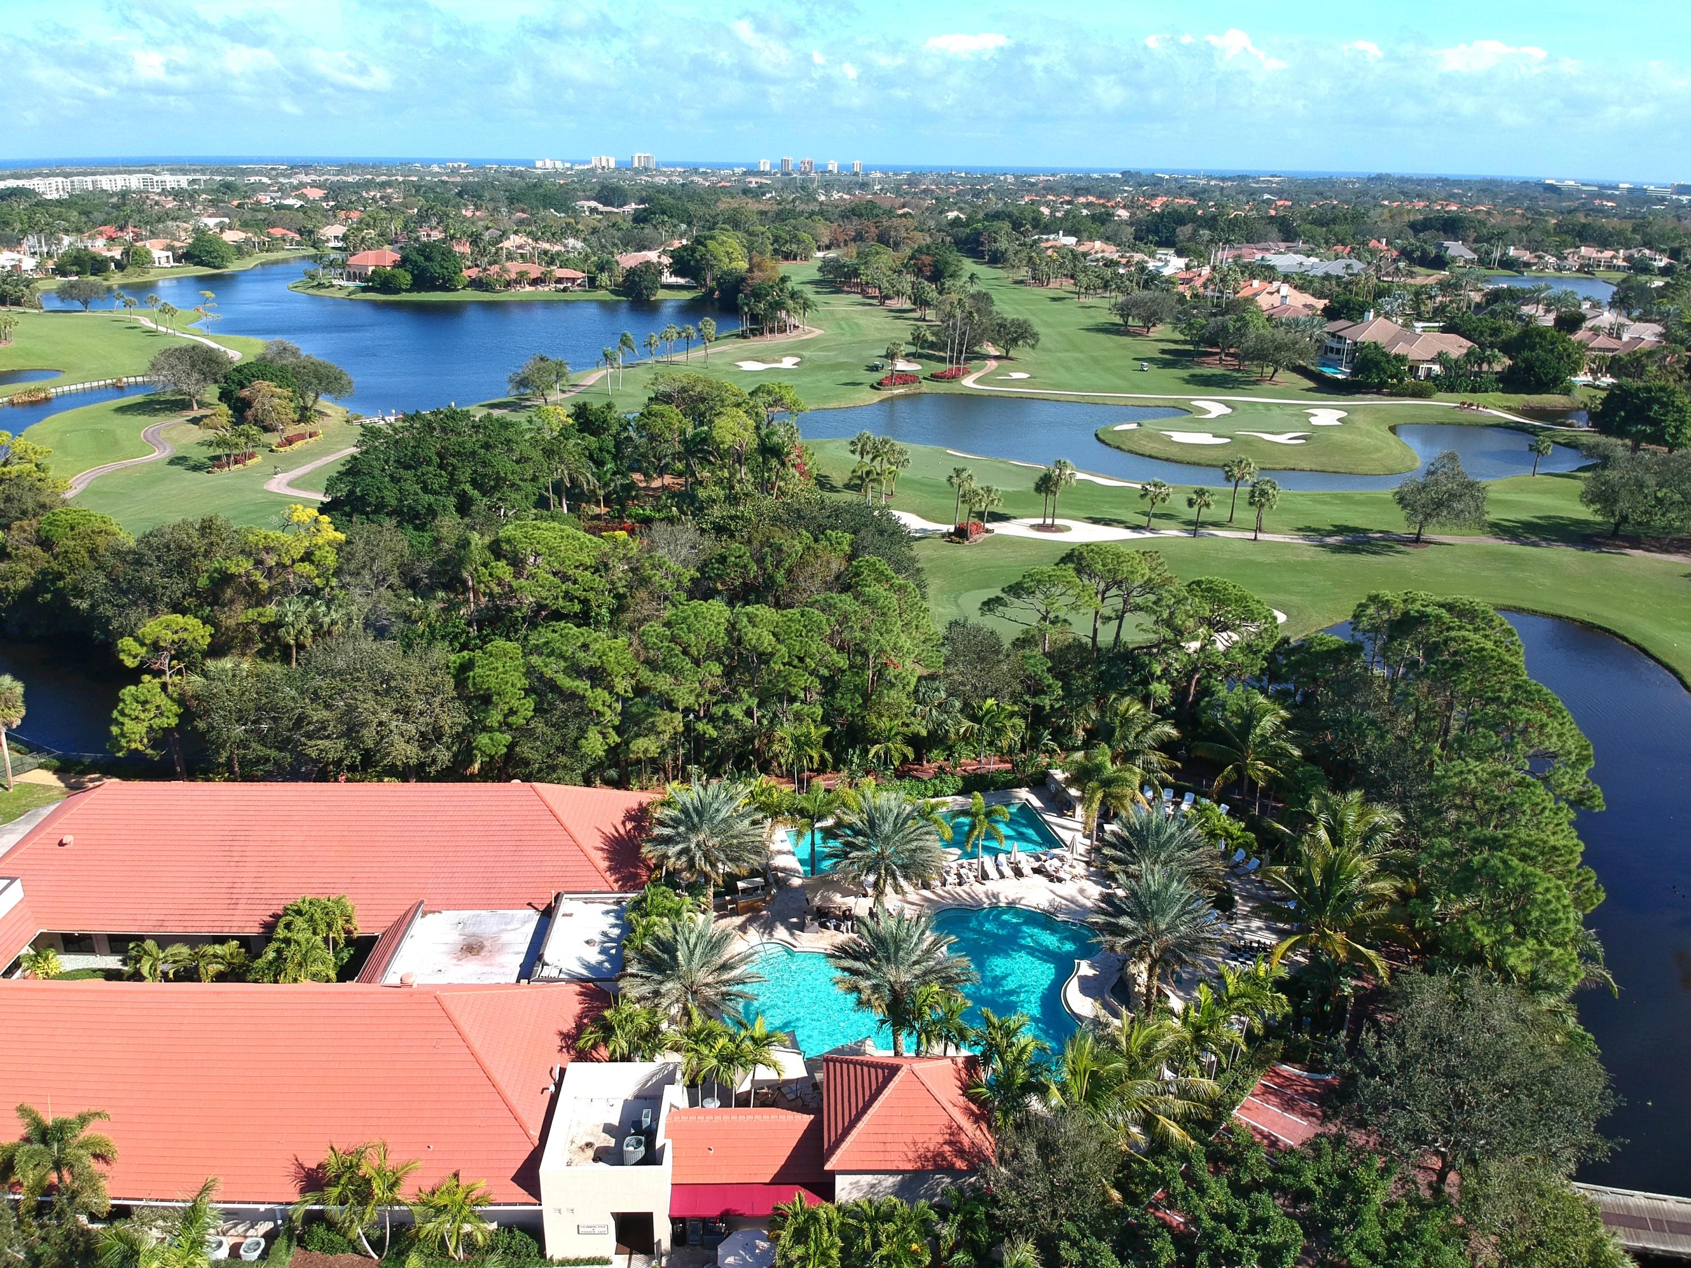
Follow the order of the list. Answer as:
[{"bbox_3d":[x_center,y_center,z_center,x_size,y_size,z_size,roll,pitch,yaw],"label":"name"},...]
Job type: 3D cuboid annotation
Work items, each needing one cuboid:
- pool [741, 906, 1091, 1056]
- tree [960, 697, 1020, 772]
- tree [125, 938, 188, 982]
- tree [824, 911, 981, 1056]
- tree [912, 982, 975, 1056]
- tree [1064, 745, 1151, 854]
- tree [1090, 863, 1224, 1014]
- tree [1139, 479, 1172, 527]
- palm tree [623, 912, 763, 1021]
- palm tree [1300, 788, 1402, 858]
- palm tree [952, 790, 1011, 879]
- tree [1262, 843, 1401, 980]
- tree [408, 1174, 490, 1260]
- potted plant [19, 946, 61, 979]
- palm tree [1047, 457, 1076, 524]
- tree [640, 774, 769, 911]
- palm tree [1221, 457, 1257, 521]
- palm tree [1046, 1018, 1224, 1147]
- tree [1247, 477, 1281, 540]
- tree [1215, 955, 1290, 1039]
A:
[{"bbox_3d":[4.062,19.096,65.821,20.300,1.200,14.000,1,21,0],"label":"pool"},{"bbox_3d":[10.591,7.826,89.568,4.340,6.040,4.340,1,21,0],"label":"tree"},{"bbox_3d":[-35.927,17.204,63.893,3.316,3.183,3.216,1,21,0],"label":"tree"},{"bbox_3d":[2.937,18.531,62.636,7.700,8.400,7.700,1,21,0],"label":"tree"},{"bbox_3d":[4.784,19.660,60.226,3.050,4.990,3.050,1,21,0],"label":"tree"},{"bbox_3d":[17.384,11.527,81.466,5.600,8.300,5.600,1,21,0],"label":"tree"},{"bbox_3d":[16.819,17.178,66.250,7.300,8.700,7.300,1,21,0],"label":"tree"},{"bbox_3d":[38.493,-16.133,152.074,4.100,6.340,4.100,1,21,0],"label":"tree"},{"bbox_3d":[-7.731,18.649,62.067,7.300,8.300,7.300,1,21,0],"label":"palm tree"},{"bbox_3d":[30.739,14.013,74.700,7.200,8.900,7.200,1,21,0],"label":"palm tree"},{"bbox_3d":[8.155,12.373,74.034,3.504,5.949,3.399,1,21,0],"label":"palm tree"},{"bbox_3d":[25.882,15.924,65.248,7.390,8.890,7.390,1,21,0],"label":"tree"},{"bbox_3d":[-15.960,23.856,49.668,3.360,4.240,3.360,1,21,0],"label":"tree"},{"bbox_3d":[-42.659,17.724,64.694,1.900,1.900,1.800,1,21,0],"label":"potted plant"},{"bbox_3d":[27.116,-17.491,152.274,3.190,8.430,3.190,1,21,0],"label":"palm tree"},{"bbox_3d":[-7.950,12.532,69.841,7.108,8.288,6.895,1,21,0],"label":"tree"},{"bbox_3d":[49.735,-18.168,155.065,4.670,8.270,4.670,1,21,0],"label":"palm tree"},{"bbox_3d":[12.905,21.360,55.547,8.200,8.500,8.200,1,21,0],"label":"palm tree"},{"bbox_3d":[53.002,-15.910,155.283,4.200,8.300,4.200,1,21,0],"label":"tree"},{"bbox_3d":[20.750,19.937,62.723,3.900,6.200,3.900,1,21,0],"label":"tree"}]

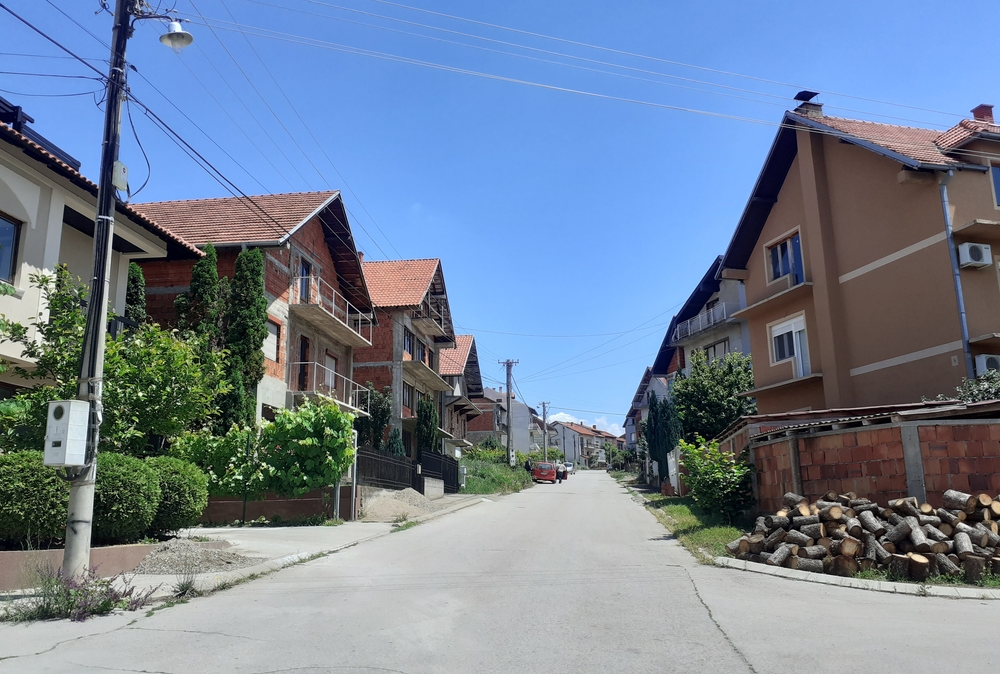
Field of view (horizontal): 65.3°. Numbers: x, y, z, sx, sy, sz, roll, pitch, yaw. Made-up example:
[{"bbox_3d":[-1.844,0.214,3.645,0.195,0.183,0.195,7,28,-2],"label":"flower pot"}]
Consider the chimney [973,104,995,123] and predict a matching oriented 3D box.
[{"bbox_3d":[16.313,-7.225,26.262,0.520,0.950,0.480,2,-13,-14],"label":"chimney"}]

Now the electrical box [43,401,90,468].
[{"bbox_3d":[-6.152,1.378,11.081,0.420,0.890,0.350,-5,-12,16],"label":"electrical box"}]

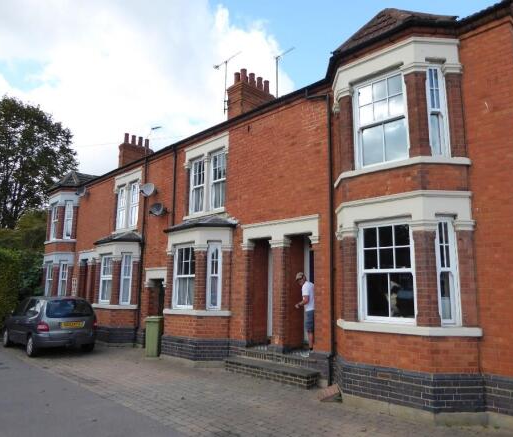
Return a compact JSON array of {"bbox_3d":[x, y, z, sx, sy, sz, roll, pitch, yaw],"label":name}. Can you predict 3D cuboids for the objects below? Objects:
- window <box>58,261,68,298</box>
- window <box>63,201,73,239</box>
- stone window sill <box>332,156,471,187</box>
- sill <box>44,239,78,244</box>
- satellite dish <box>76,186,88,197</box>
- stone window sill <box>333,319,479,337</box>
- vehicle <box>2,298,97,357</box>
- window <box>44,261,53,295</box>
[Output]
[{"bbox_3d":[-8.345,2.708,18.265,0.416,1.690,0.110,1,-10,0],"label":"window"},{"bbox_3d":[-8.465,0.082,18.967,0.340,1.700,0.100,1,-10,-1],"label":"window"},{"bbox_3d":[2.271,-0.781,7.273,0.638,0.104,2.464,10,-13,-42],"label":"stone window sill"},{"bbox_3d":[-8.856,1.095,18.917,0.638,0.121,2.442,10,-13,-42],"label":"sill"},{"bbox_3d":[-7.190,-1.115,17.327,0.440,0.390,0.360,-5,-11,30],"label":"satellite dish"},{"bbox_3d":[2.225,1.772,6.839,0.638,0.116,2.464,10,-13,-42],"label":"stone window sill"},{"bbox_3d":[-6.287,3.096,12.718,1.740,1.630,4.170,10,-13,-42],"label":"vehicle"},{"bbox_3d":[-9.233,2.782,18.874,0.100,1.640,1.000,10,-13,-42],"label":"window"}]

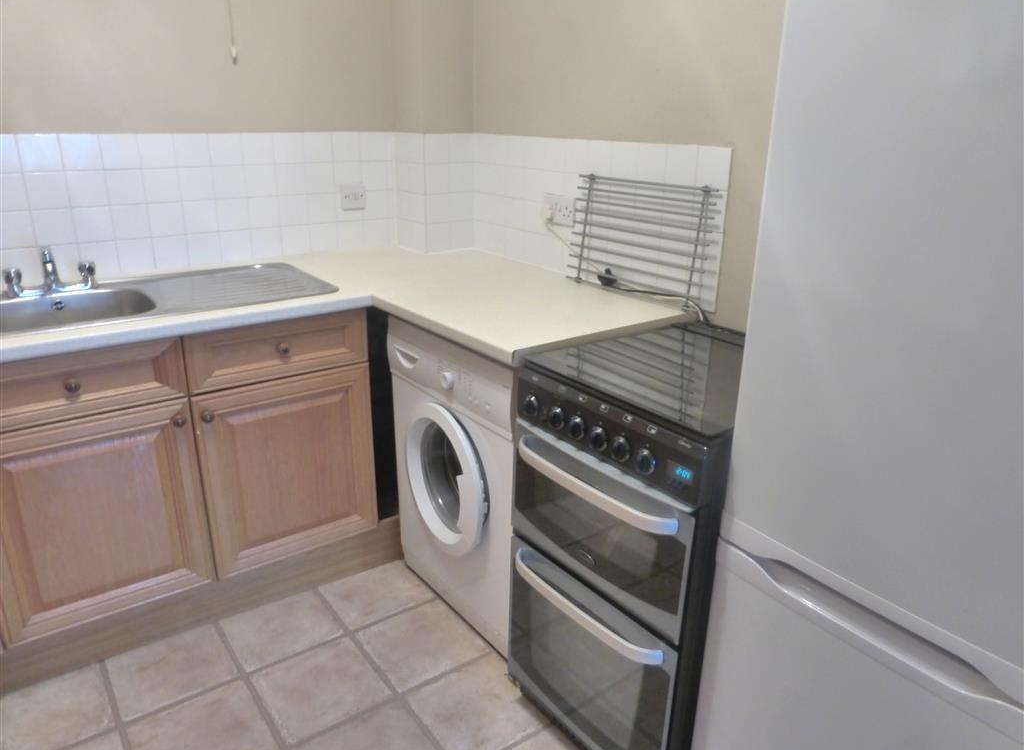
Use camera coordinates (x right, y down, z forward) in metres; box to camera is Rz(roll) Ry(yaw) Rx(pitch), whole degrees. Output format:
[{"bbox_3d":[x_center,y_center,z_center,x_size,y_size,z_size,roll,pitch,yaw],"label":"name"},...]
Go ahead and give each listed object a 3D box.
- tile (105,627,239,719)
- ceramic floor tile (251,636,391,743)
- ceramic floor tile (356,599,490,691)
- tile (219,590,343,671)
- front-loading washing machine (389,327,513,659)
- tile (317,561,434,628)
[{"bbox_3d":[-0.891,0.773,1.864,0.270,0.010,0.262,-13,23,-33],"label":"tile"},{"bbox_3d":[-0.488,0.793,1.808,0.265,0.010,0.268,-13,23,-33],"label":"ceramic floor tile"},{"bbox_3d":[-0.248,0.740,1.965,0.270,0.010,0.271,-13,23,-33],"label":"ceramic floor tile"},{"bbox_3d":[-0.651,0.720,2.021,0.270,0.010,0.262,-13,23,-33],"label":"tile"},{"bbox_3d":[0.017,0.239,2.104,0.565,0.850,0.597,-13,23,-34],"label":"front-loading washing machine"},{"bbox_3d":[-0.417,0.666,2.181,0.268,0.010,0.262,-13,23,-33],"label":"tile"}]

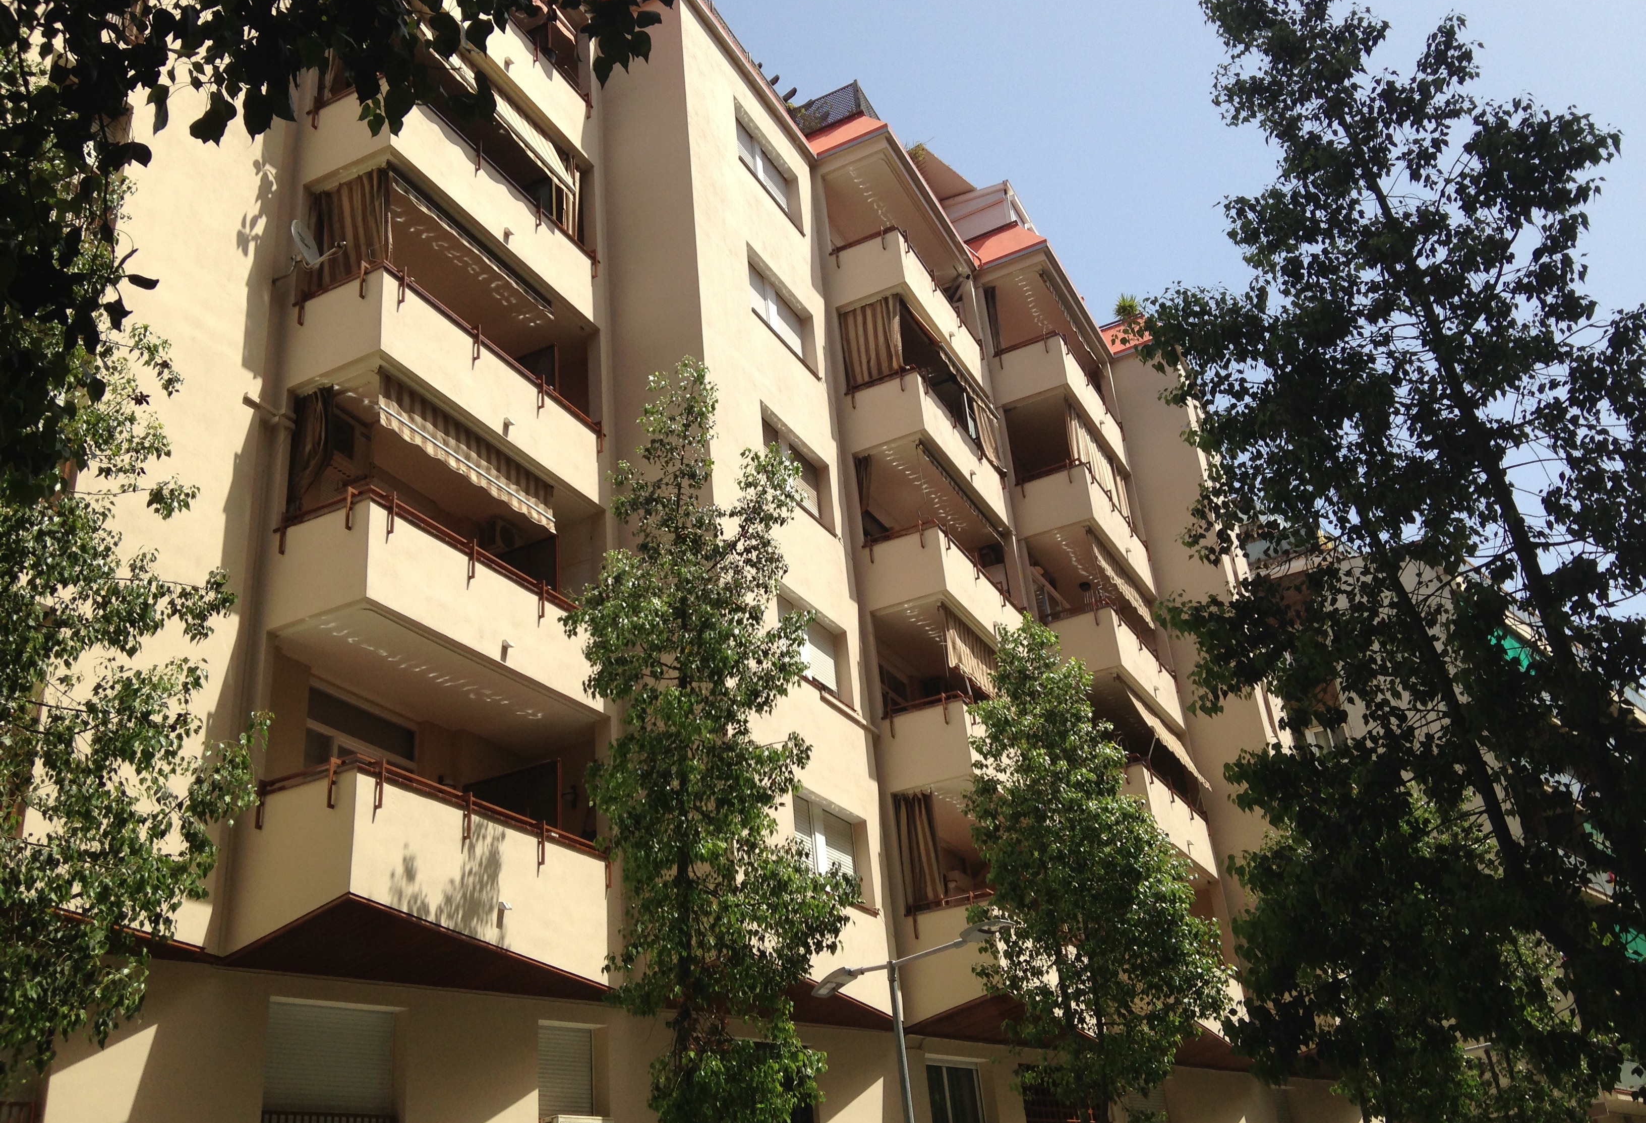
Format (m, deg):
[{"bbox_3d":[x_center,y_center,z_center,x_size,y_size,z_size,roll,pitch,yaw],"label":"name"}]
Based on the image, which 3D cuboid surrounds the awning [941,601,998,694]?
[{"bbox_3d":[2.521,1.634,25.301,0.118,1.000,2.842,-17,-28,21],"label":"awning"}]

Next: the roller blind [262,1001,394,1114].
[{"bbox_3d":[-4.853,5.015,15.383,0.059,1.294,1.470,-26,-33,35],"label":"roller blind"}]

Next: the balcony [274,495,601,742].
[{"bbox_3d":[-4.353,0.797,18.156,1.470,1.176,4.263,-17,-28,21],"label":"balcony"}]

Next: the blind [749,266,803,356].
[{"bbox_3d":[-0.812,-3.898,25.021,0.101,1.247,2.184,-17,-29,22],"label":"blind"}]

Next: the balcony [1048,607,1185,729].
[{"bbox_3d":[5.523,2.285,29.857,1.470,1.176,4.263,-17,-28,21],"label":"balcony"}]

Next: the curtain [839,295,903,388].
[{"bbox_3d":[0.851,-3.630,26.191,1.087,1.740,0.131,-17,-29,22],"label":"curtain"}]

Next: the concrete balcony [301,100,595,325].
[{"bbox_3d":[-4.880,-4.455,20.746,1.470,1.176,4.263,-17,-28,21],"label":"concrete balcony"}]

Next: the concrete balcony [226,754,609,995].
[{"bbox_3d":[-4.041,3.520,16.396,1.566,1.537,4.089,-17,-29,22],"label":"concrete balcony"}]

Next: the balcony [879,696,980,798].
[{"bbox_3d":[2.407,3.540,25.093,1.470,1.176,4.263,-17,-28,21],"label":"balcony"}]

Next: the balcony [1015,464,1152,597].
[{"bbox_3d":[5.259,-0.341,31.152,1.470,1.176,4.263,-17,-28,21],"label":"balcony"}]

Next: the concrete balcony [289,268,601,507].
[{"bbox_3d":[-4.445,-1.840,19.007,1.276,1.189,4.118,-17,-29,22],"label":"concrete balcony"}]

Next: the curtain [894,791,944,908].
[{"bbox_3d":[1.403,4.175,22.445,0.606,1.856,0.145,-17,-29,22],"label":"curtain"}]

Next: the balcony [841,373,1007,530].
[{"bbox_3d":[1.879,-1.712,27.684,1.470,1.176,4.263,-17,-28,21],"label":"balcony"}]

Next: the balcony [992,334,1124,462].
[{"bbox_3d":[4.889,-2.913,31.673,1.276,1.247,4.118,-17,-29,22],"label":"balcony"}]

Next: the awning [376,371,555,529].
[{"bbox_3d":[-4.056,-1.204,18.258,0.261,0.682,3.190,-17,-29,22],"label":"awning"}]

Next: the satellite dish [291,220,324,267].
[{"bbox_3d":[-5.923,-3.651,18.002,0.157,0.647,0.598,-21,-28,3],"label":"satellite dish"}]

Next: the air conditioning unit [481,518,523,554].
[{"bbox_3d":[-4.271,-0.334,20.887,0.274,0.470,0.676,-17,-28,21],"label":"air conditioning unit"}]

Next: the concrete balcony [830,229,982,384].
[{"bbox_3d":[1.617,-4.296,28.274,1.276,1.218,3.857,-17,-29,22],"label":"concrete balcony"}]

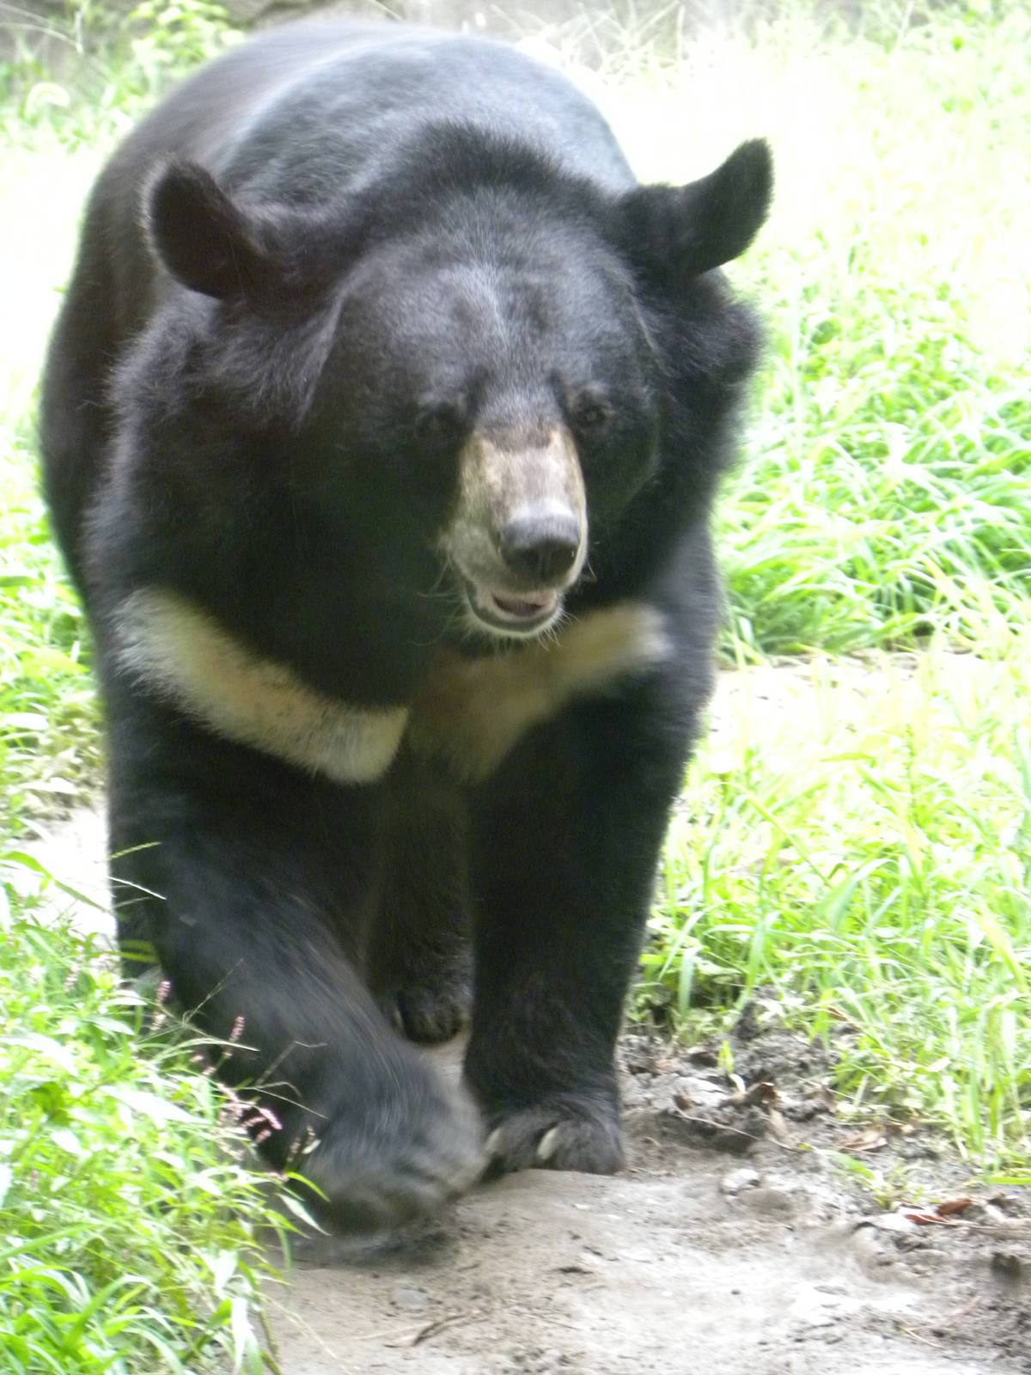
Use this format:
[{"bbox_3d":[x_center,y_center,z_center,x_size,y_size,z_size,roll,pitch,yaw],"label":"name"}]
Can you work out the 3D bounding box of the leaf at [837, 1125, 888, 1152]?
[{"bbox_3d":[0.274,0.356,9.109,0.039,0.013,0.040,0,10,0],"label":"leaf"}]

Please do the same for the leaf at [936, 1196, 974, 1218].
[{"bbox_3d":[0.337,0.398,8.855,0.030,0.011,0.025,0,10,0],"label":"leaf"}]

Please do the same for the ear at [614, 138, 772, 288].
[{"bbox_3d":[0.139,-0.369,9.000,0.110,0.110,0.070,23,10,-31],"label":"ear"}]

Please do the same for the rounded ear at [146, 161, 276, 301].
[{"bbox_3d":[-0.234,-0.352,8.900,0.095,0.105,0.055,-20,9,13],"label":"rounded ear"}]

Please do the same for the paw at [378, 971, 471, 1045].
[{"bbox_3d":[-0.075,0.266,9.604,0.090,0.058,0.150,0,10,3],"label":"paw"}]

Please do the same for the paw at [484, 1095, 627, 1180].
[{"bbox_3d":[0.027,0.352,9.060,0.110,0.055,0.130,2,10,14],"label":"paw"}]

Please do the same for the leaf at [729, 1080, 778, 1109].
[{"bbox_3d":[0.191,0.326,9.261,0.038,0.016,0.036,0,10,0],"label":"leaf"}]

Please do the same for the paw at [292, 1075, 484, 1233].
[{"bbox_3d":[-0.096,0.354,8.799,0.135,0.110,0.140,-1,10,-8],"label":"paw"}]

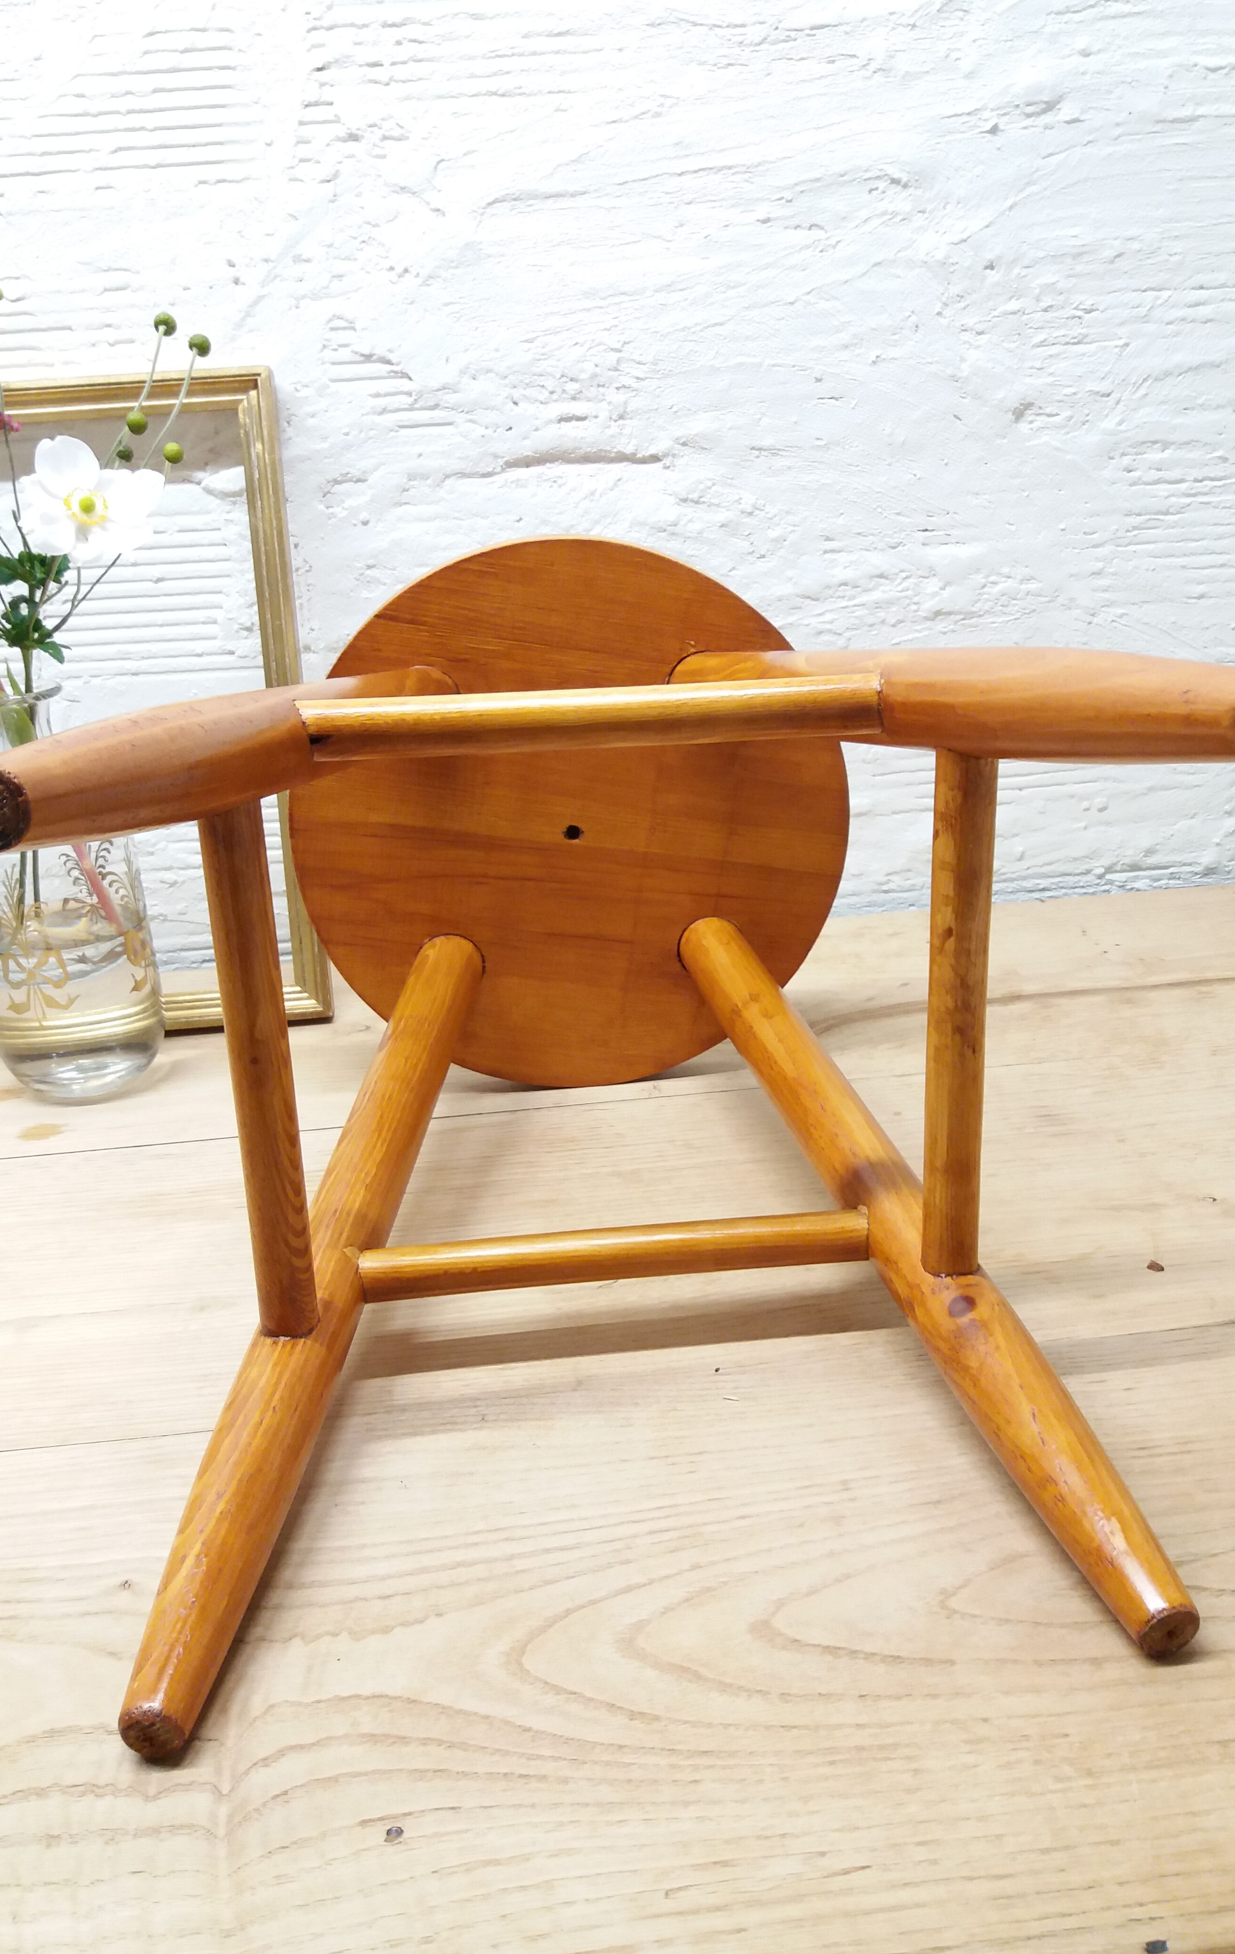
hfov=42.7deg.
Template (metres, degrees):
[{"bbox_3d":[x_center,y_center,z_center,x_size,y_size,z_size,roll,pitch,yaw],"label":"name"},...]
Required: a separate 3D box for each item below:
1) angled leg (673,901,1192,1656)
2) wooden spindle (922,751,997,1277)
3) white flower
[{"bbox_3d":[0.101,0.085,0.626,0.037,0.037,0.442,-7,29,-12],"label":"angled leg"},{"bbox_3d":[0.114,0.018,0.526,0.021,0.188,0.021,-3,20,0],"label":"wooden spindle"},{"bbox_3d":[-0.263,-0.237,0.788,0.072,0.066,0.033,-9,15,-16],"label":"white flower"}]

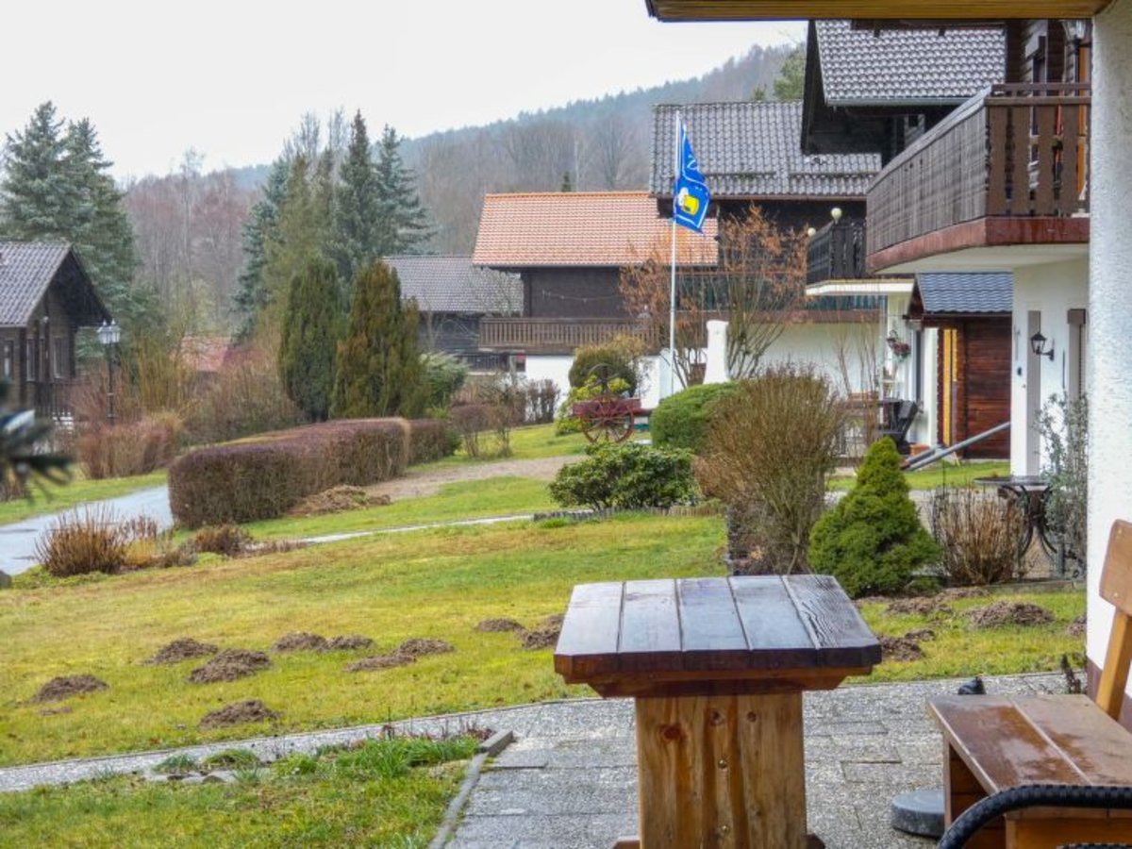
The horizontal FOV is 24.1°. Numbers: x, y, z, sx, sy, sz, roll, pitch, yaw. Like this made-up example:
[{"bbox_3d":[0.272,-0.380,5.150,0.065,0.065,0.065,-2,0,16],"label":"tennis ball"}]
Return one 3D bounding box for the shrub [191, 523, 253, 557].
[{"bbox_3d":[-3.689,1.243,28.500,0.650,0.365,0.600,0,3,2],"label":"shrub"}]

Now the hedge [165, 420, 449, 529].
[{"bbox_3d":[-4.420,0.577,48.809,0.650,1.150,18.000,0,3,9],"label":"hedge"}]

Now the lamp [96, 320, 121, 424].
[{"bbox_3d":[-8.455,-0.567,49.000,0.454,2.757,0.460,0,3,0],"label":"lamp"}]

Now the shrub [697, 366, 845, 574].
[{"bbox_3d":[1.503,0.349,19.400,1.092,1.548,1.100,0,3,0],"label":"shrub"}]

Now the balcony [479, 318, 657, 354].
[{"bbox_3d":[0.077,-2.911,86.500,5.791,1.171,1.500,0,3,2],"label":"balcony"}]

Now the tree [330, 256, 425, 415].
[{"bbox_3d":[-4.547,-1.880,64.000,2.279,4.148,2.100,0,3,2],"label":"tree"}]

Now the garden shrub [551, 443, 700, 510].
[{"bbox_3d":[0.623,0.548,28.000,1.595,0.728,1.250,0,3,0],"label":"garden shrub"}]

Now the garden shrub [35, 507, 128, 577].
[{"bbox_3d":[-4.535,1.095,24.800,0.883,0.662,0.800,0,3,0],"label":"garden shrub"}]

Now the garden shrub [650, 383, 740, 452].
[{"bbox_3d":[2.037,-0.073,41.000,1.489,1.124,1.350,0,3,2],"label":"garden shrub"}]

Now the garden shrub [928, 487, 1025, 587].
[{"bbox_3d":[3.000,0.814,19.300,0.687,0.715,0.650,0,3,0],"label":"garden shrub"}]

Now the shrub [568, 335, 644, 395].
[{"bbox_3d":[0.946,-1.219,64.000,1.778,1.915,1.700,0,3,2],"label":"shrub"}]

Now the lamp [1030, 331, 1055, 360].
[{"bbox_3d":[4.771,-0.788,26.500,0.235,0.300,0.170,0,3,3],"label":"lamp"}]

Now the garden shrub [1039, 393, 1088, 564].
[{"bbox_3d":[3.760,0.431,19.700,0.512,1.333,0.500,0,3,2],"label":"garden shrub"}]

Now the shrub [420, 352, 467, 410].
[{"bbox_3d":[-2.473,-0.632,53.000,1.076,1.661,1.100,0,3,0],"label":"shrub"}]

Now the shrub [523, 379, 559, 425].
[{"bbox_3d":[-0.736,-0.639,78.000,1.056,1.361,1.000,0,3,2],"label":"shrub"}]

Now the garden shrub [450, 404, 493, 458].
[{"bbox_3d":[-1.628,0.122,45.500,0.745,0.940,0.750,0,3,0],"label":"garden shrub"}]

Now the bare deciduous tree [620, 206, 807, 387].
[{"bbox_3d":[2.686,-1.978,48.500,3.420,4.042,3.100,0,3,0],"label":"bare deciduous tree"}]

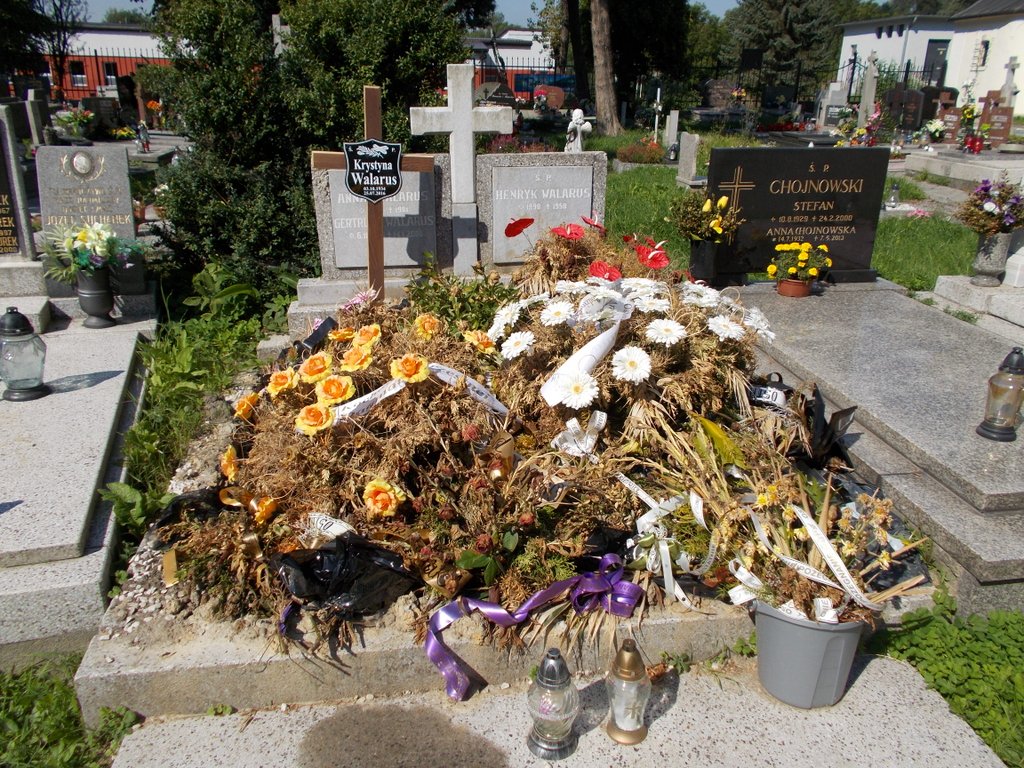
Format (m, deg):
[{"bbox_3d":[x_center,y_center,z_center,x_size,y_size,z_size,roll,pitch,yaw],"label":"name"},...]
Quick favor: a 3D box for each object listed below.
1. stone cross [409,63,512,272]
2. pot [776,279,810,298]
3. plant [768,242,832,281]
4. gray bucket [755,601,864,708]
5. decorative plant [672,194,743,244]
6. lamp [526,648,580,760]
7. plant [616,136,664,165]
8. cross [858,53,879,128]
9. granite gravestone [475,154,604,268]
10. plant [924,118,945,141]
[{"bbox_3d":[-0.263,-1.132,4.040,0.500,1.040,0.130,-4,23,-9],"label":"stone cross"},{"bbox_3d":[1.436,-0.493,3.937,0.175,0.085,0.175,0,23,0],"label":"pot"},{"bbox_3d":[1.422,-0.604,3.790,0.300,0.200,0.270,-4,23,-9],"label":"plant"},{"bbox_3d":[0.765,0.662,1.998,0.270,0.235,0.270,0,23,0],"label":"gray bucket"},{"bbox_3d":[0.948,-0.807,3.729,0.350,0.240,0.290,-4,23,-9],"label":"decorative plant"},{"bbox_3d":[0.093,0.704,1.723,0.118,0.265,0.118,0,23,0],"label":"lamp"},{"bbox_3d":[1.925,-3.468,11.520,0.720,0.360,0.600,-4,23,-9],"label":"plant"},{"bbox_3d":[5.932,-4.908,12.906,0.270,1.380,0.220,-4,23,-9],"label":"cross"},{"bbox_3d":[0.152,-0.884,3.968,0.670,0.600,0.130,-4,23,-8],"label":"granite gravestone"},{"bbox_3d":[6.592,-3.970,11.999,0.320,0.360,0.320,-4,23,-9],"label":"plant"}]

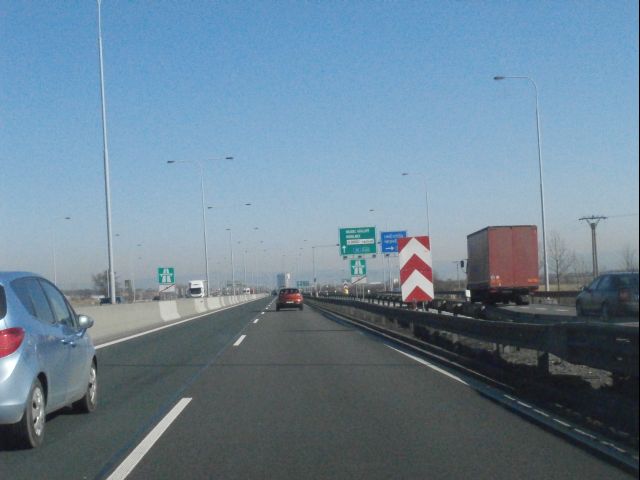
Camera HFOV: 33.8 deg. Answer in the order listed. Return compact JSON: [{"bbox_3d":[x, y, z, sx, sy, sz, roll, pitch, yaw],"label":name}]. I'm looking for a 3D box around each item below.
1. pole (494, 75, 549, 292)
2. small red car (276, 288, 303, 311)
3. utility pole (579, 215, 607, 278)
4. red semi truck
[{"bbox_3d":[12.491,-3.238,65.000,2.700,13.700,0.350,-3,-3,3],"label":"pole"},{"bbox_3d":[-2.055,3.905,69.231,1.690,1.460,4.000,-3,-3,-2],"label":"small red car"},{"bbox_3d":[33.863,1.640,129.778,3.450,9.300,0.700,-3,-3,6],"label":"utility pole"},{"bbox_3d":[10.556,1.553,62.746,2.550,4.000,16.200,-3,-2,3],"label":"red semi truck"}]

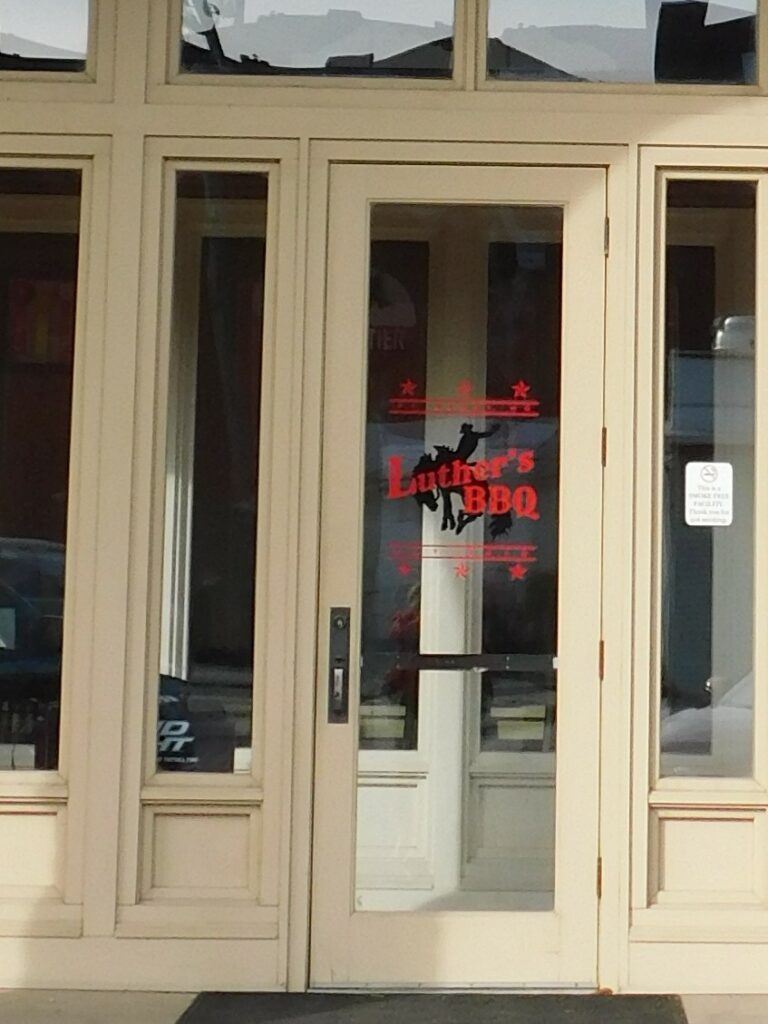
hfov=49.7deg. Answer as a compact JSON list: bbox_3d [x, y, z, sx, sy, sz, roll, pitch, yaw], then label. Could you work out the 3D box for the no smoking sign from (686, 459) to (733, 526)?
[{"bbox_3d":[1.030,-0.056,2.625,0.152,0.202,0.008,1,-2,0],"label":"no smoking sign"}]

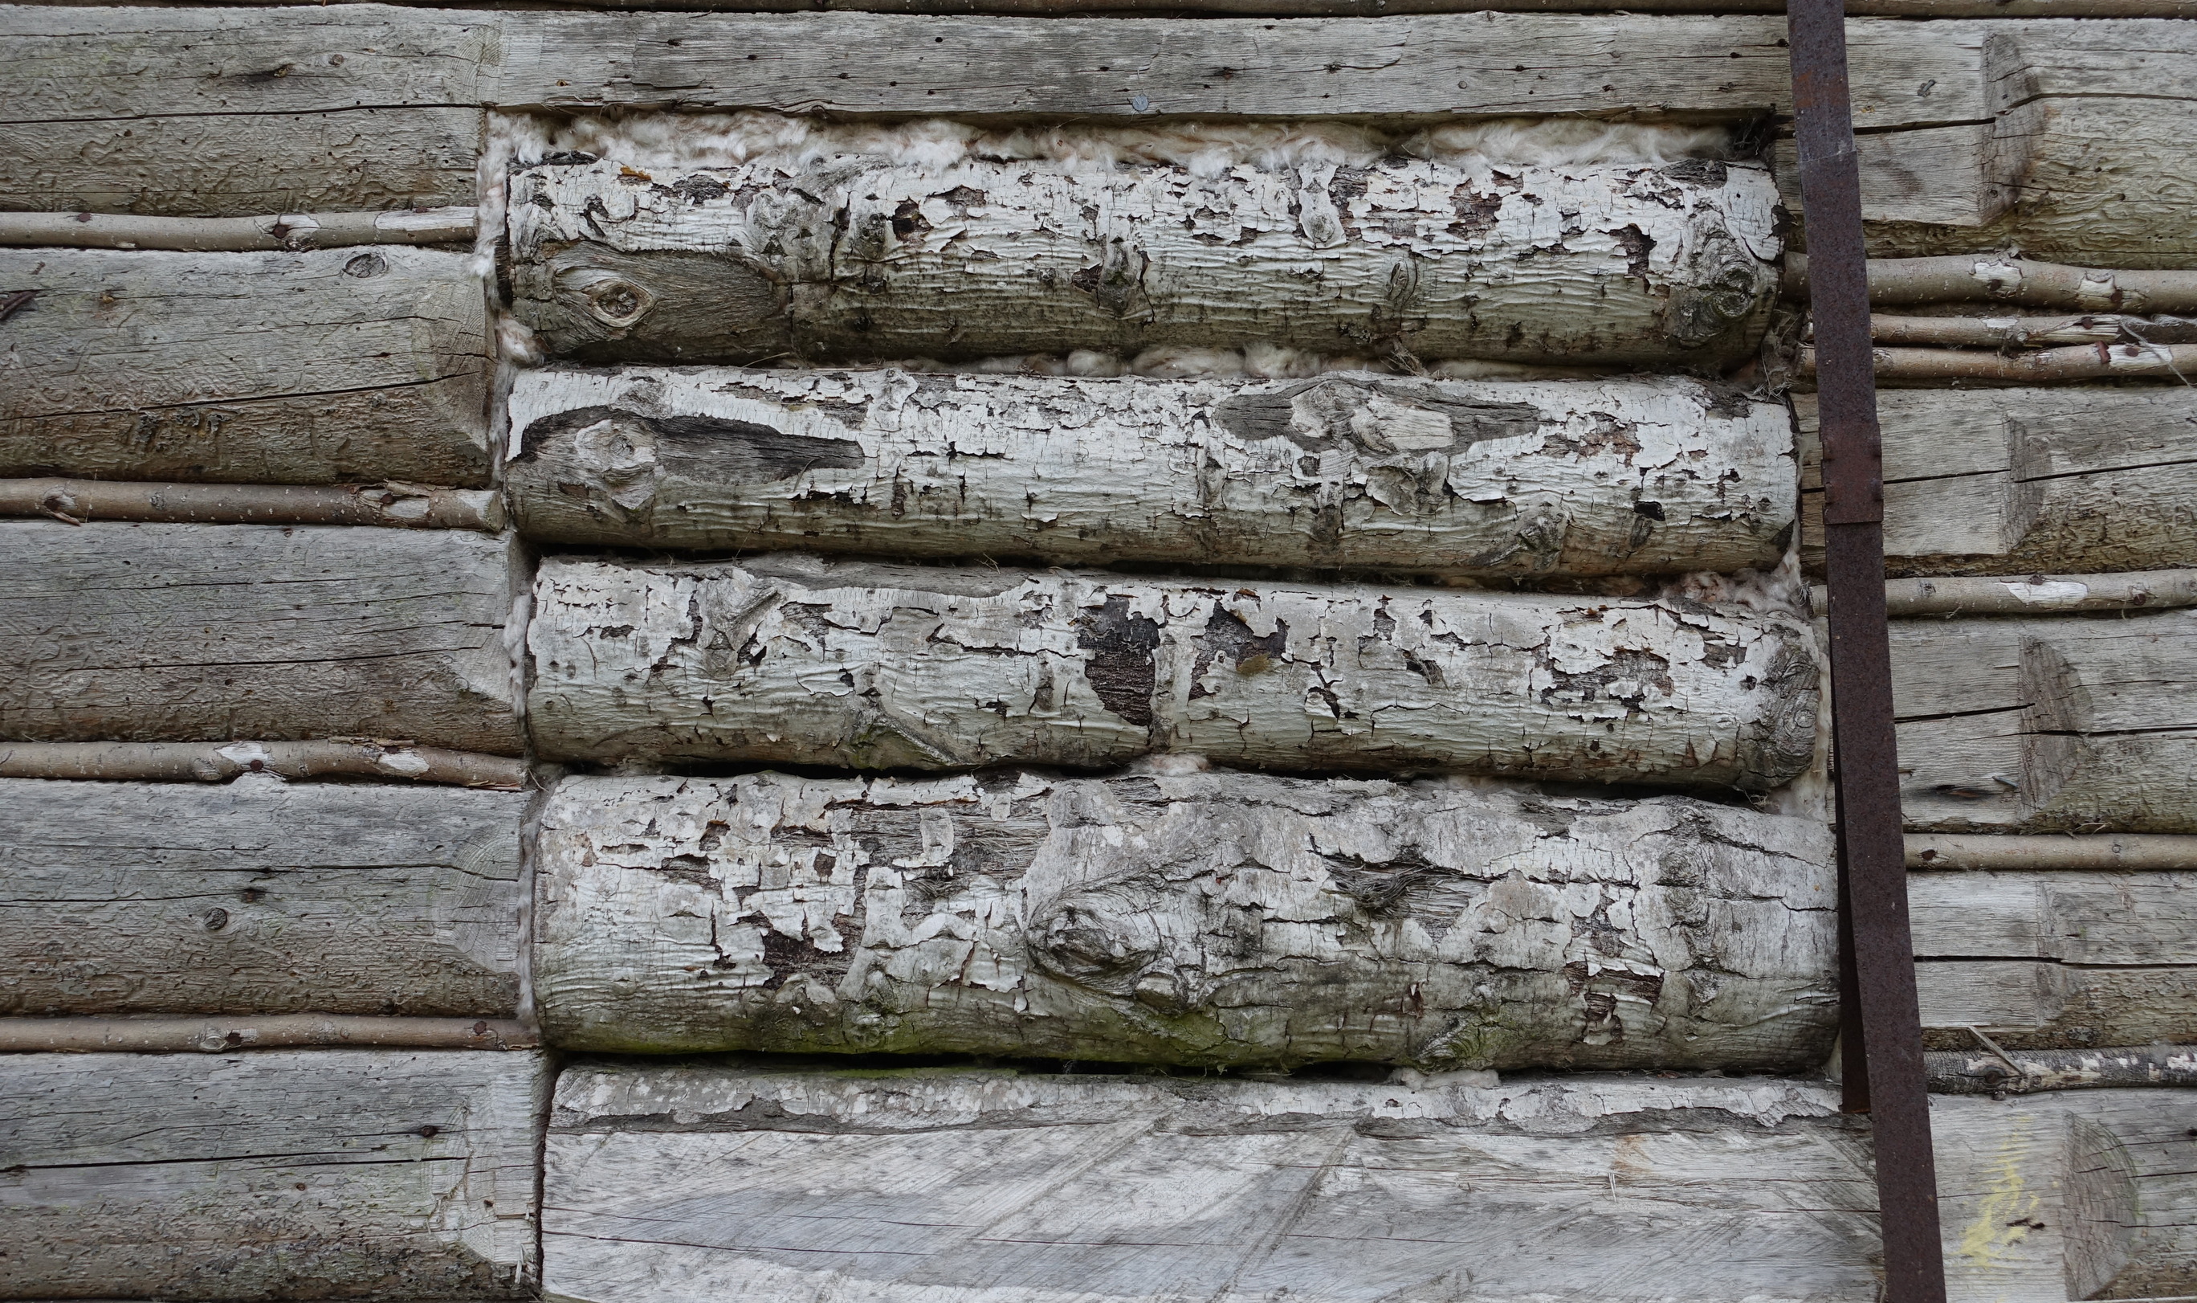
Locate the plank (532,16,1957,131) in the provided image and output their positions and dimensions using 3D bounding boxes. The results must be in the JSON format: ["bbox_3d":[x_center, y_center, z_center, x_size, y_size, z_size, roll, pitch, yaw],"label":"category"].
[{"bbox_3d":[0.109,-0.443,1.580,1.140,0.079,0.080,1,-3,0],"label":"plank"}]

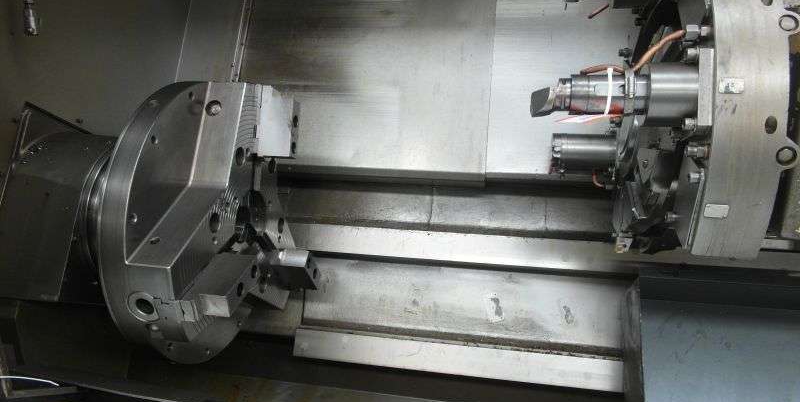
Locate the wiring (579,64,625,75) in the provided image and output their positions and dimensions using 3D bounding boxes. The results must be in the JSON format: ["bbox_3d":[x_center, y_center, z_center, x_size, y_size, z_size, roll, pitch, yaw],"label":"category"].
[{"bbox_3d":[0.322,-0.210,0.850,0.067,0.017,0.012,3,18,10],"label":"wiring"}]

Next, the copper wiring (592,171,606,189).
[{"bbox_3d":[0.465,-0.048,1.240,0.027,0.037,0.020,3,18,10],"label":"copper wiring"}]

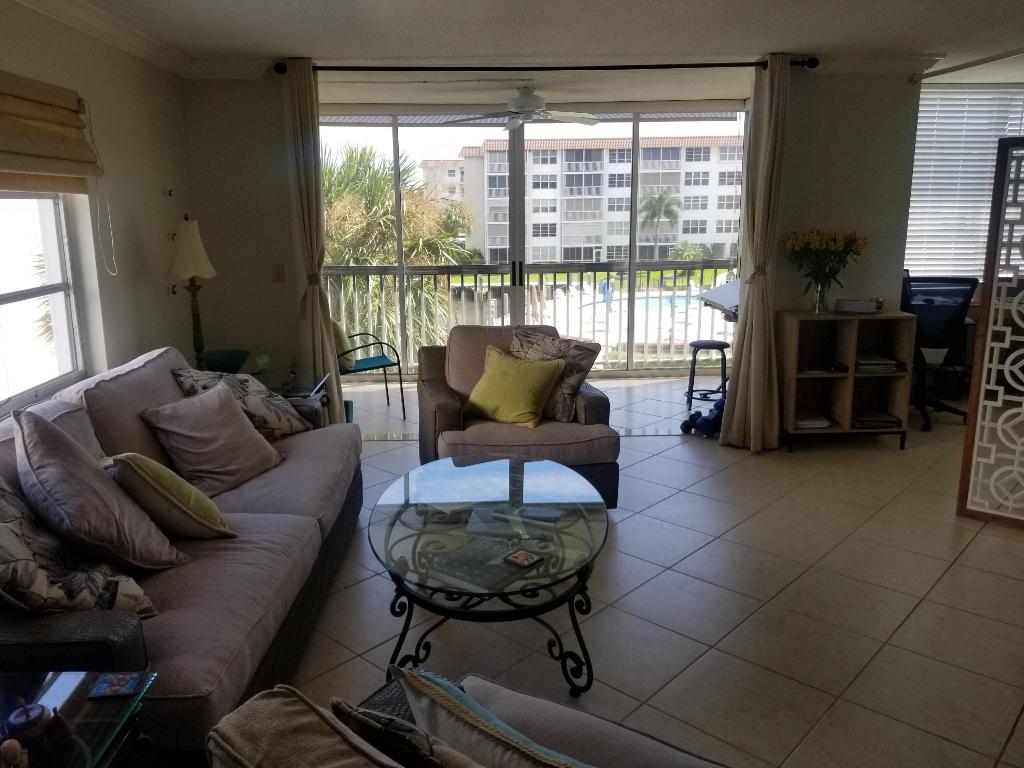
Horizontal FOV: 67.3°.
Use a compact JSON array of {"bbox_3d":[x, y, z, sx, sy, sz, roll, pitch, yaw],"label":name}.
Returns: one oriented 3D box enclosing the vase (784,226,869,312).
[{"bbox_3d":[2.031,-0.729,5.009,0.560,0.560,0.450,0,12,0],"label":"vase"}]

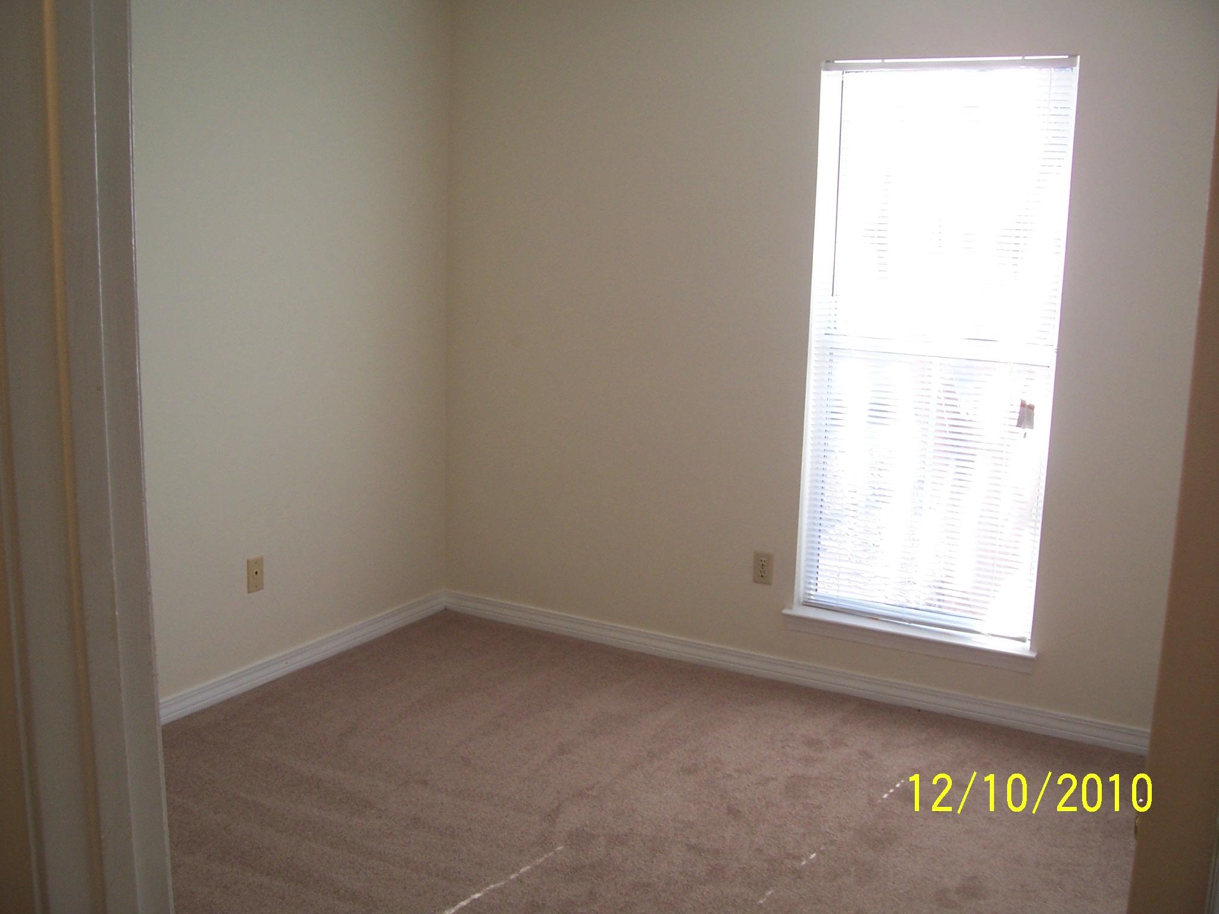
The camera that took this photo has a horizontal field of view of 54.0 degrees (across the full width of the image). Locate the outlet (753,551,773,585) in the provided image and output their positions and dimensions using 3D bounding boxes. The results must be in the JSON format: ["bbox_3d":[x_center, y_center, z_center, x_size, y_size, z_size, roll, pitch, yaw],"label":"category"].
[{"bbox_3d":[0.530,0.385,4.134,0.070,0.115,0.008,7,12,29],"label":"outlet"}]

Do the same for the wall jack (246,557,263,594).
[{"bbox_3d":[-1.157,0.387,3.928,0.008,0.115,0.070,7,12,29],"label":"wall jack"}]

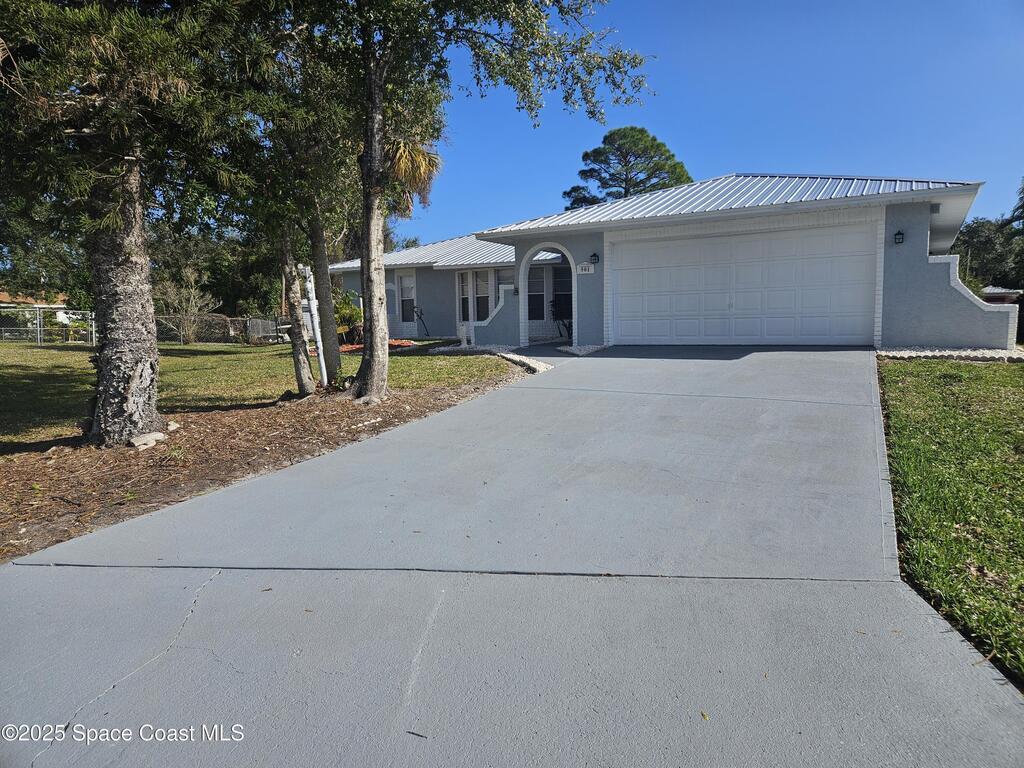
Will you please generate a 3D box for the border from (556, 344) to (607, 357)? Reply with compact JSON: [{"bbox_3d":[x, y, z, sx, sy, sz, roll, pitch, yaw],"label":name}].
[{"bbox_3d":[1.327,-0.726,13.931,1.050,0.180,1.250,2,6,31],"label":"border"}]

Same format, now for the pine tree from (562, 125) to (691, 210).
[{"bbox_3d":[8.006,-10.633,47.625,8.980,14.640,8.530,0,5,10],"label":"pine tree"}]

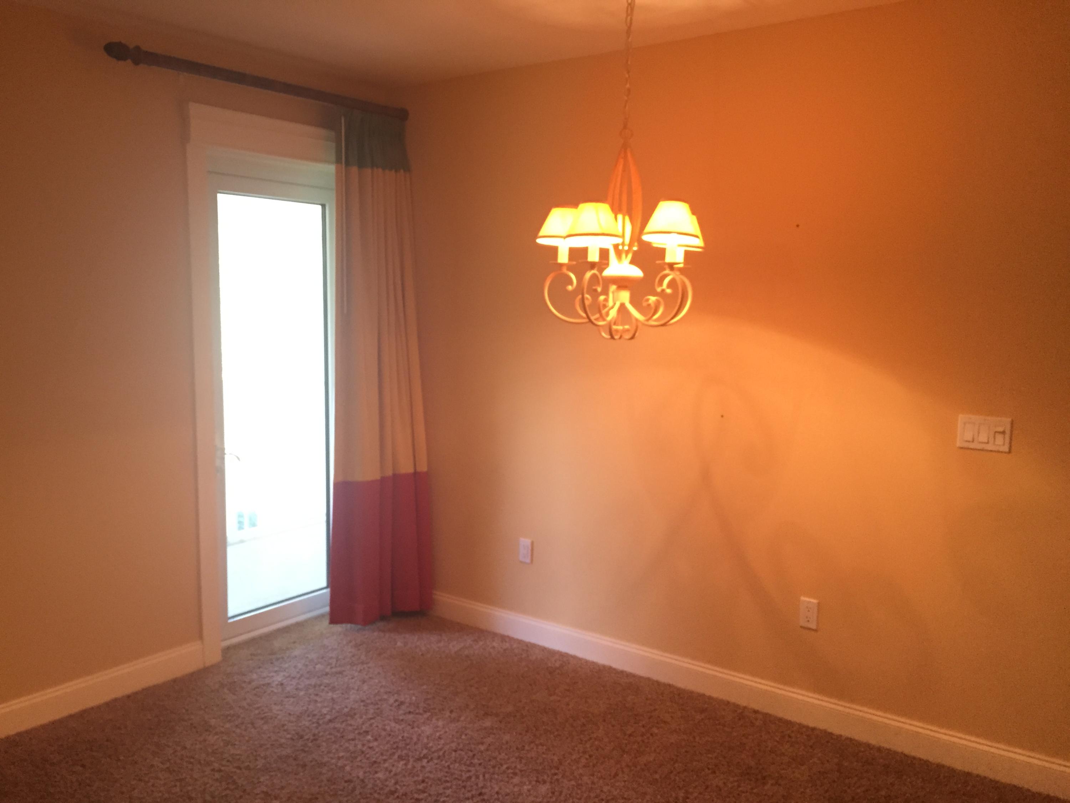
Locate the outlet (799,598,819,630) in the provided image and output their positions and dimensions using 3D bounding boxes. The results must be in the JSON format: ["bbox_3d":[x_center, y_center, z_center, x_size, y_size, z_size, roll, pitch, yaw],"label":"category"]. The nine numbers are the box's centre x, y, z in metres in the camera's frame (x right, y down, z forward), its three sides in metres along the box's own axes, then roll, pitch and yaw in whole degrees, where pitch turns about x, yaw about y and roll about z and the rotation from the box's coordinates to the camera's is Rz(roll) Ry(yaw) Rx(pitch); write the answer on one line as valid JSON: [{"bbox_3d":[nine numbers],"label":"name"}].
[{"bbox_3d":[1.045,0.808,3.415,0.071,0.116,0.012,5,8,36],"label":"outlet"}]

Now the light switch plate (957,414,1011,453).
[{"bbox_3d":[1.507,0.108,3.002,0.163,0.114,0.013,5,8,36],"label":"light switch plate"}]

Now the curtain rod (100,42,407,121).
[{"bbox_3d":[-1.094,-1.341,3.824,0.085,0.075,1.530,5,8,36],"label":"curtain rod"}]

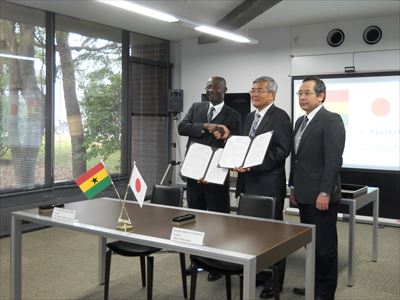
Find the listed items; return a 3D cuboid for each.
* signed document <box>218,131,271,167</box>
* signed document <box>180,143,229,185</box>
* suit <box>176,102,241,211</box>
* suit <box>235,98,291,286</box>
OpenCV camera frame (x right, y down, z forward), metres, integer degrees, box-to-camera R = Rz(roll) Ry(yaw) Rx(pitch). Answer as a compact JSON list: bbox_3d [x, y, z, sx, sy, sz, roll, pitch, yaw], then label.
[{"bbox_3d":[0.342,0.003,3.490,0.420,0.300,0.050,-5,-39,42],"label":"signed document"},{"bbox_3d":[0.064,0.108,3.860,0.420,0.300,0.045,11,-13,29],"label":"signed document"},{"bbox_3d":[0.086,0.332,4.095,0.560,1.480,0.400,2,4,27],"label":"suit"},{"bbox_3d":[0.511,0.370,3.696,0.530,1.460,0.420,4,4,42],"label":"suit"}]

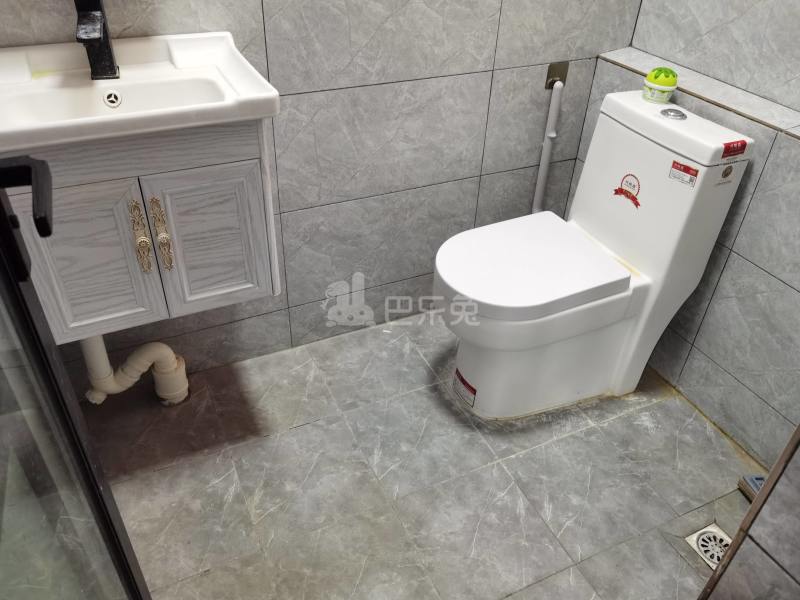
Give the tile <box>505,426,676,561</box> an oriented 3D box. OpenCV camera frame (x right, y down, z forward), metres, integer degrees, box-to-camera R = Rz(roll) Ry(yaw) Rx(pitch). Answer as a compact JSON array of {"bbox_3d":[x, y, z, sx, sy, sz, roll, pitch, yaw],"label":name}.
[{"bbox_3d":[0.446,0.455,1.503,0.297,0.013,0.301,-14,39,-21],"label":"tile"}]

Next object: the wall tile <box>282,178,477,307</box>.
[{"bbox_3d":[-0.041,-0.172,1.800,0.599,0.300,0.010,-14,39,-21],"label":"wall tile"}]

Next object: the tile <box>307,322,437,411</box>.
[{"bbox_3d":[-0.080,0.188,1.825,0.294,0.010,0.302,-14,39,-21],"label":"tile"}]

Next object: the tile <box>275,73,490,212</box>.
[{"bbox_3d":[-0.032,-0.418,1.631,0.600,0.302,0.013,-14,39,-21],"label":"tile"}]

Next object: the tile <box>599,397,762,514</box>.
[{"bbox_3d":[0.712,0.383,1.597,0.297,0.010,0.304,-14,39,-21],"label":"tile"}]

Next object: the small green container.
[{"bbox_3d":[0.641,-0.530,1.531,0.079,0.079,0.079,-14,39,-21],"label":"small green container"}]

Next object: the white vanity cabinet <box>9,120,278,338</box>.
[{"bbox_3d":[-0.527,-0.205,1.260,0.460,0.390,0.330,-14,39,-21],"label":"white vanity cabinet"}]

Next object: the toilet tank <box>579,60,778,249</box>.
[{"bbox_3d":[0.603,-0.288,1.547,0.205,0.336,0.381,-14,39,-21],"label":"toilet tank"}]

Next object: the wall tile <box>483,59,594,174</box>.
[{"bbox_3d":[0.397,-0.527,1.804,0.350,0.302,0.013,-14,39,-21],"label":"wall tile"}]

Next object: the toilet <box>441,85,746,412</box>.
[{"bbox_3d":[0.396,-0.090,1.605,0.638,0.728,0.385,-14,39,-21],"label":"toilet"}]

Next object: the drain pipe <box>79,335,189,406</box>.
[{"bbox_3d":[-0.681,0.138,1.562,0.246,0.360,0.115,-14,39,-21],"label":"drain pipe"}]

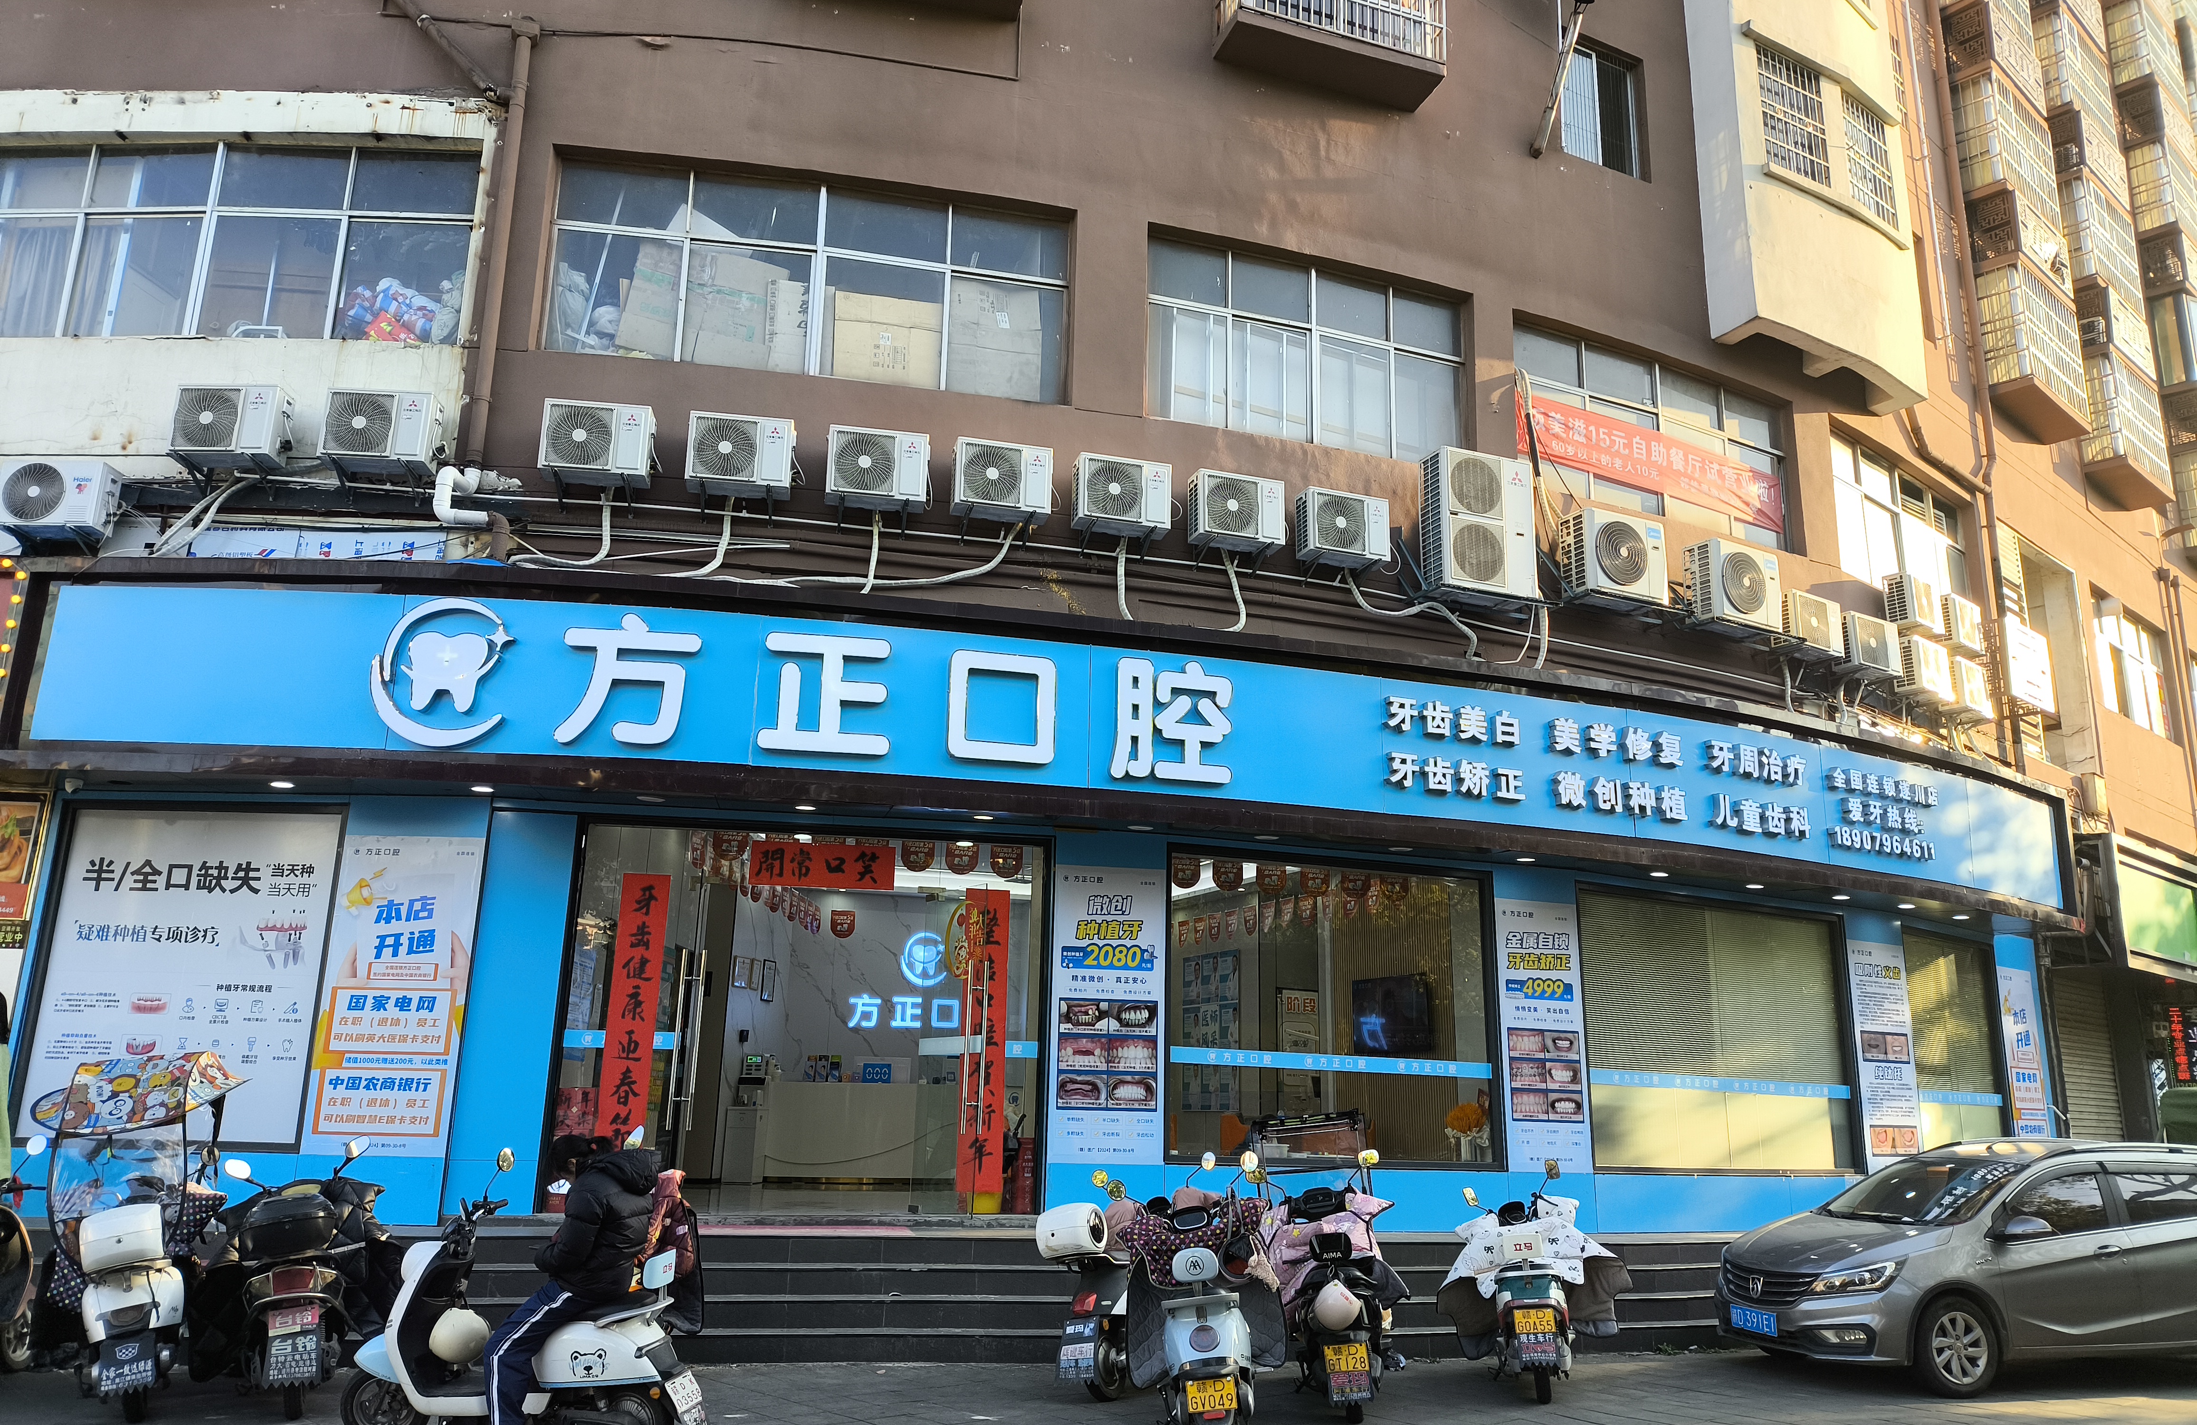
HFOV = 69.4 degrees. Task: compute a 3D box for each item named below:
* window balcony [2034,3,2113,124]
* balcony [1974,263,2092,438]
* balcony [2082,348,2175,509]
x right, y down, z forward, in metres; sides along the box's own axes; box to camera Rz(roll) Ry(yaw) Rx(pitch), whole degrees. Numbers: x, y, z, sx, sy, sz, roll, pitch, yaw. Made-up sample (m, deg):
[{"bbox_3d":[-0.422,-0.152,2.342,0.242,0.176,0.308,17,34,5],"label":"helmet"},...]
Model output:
[{"bbox_3d":[15.515,-9.962,25.302,1.900,1.770,0.600,13,-18,-37],"label":"window balcony"},{"bbox_3d":[12.786,-4.956,21.686,2.077,1.920,0.558,14,-19,-39],"label":"balcony"},{"bbox_3d":[15.699,-4.325,24.313,2.077,1.920,0.558,14,-19,-39],"label":"balcony"}]

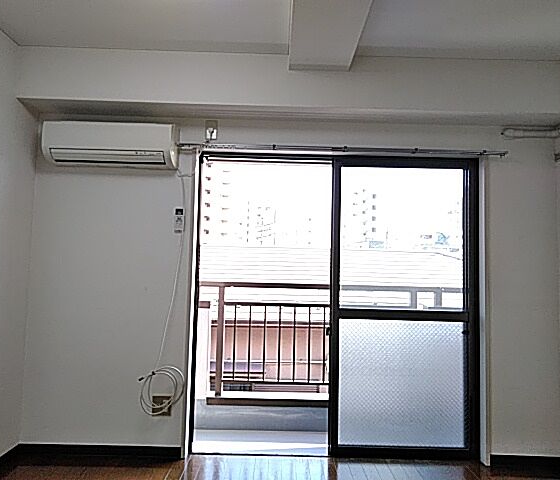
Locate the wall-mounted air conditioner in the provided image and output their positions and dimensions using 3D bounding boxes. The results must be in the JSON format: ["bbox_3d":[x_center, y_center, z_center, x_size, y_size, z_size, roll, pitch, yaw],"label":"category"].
[{"bbox_3d":[-0.998,-0.557,2.968,0.759,0.241,0.230,1,-4,0],"label":"wall-mounted air conditioner"}]

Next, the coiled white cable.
[{"bbox_3d":[-0.687,0.303,3.000,0.277,1.473,0.060,1,-4,0],"label":"coiled white cable"}]

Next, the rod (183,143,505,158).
[{"bbox_3d":[0.377,-0.547,3.032,1.970,0.040,0.110,1,-4,0],"label":"rod"}]

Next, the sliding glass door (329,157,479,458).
[{"bbox_3d":[0.778,0.407,3.128,0.941,1.863,0.060,1,-4,0],"label":"sliding glass door"}]

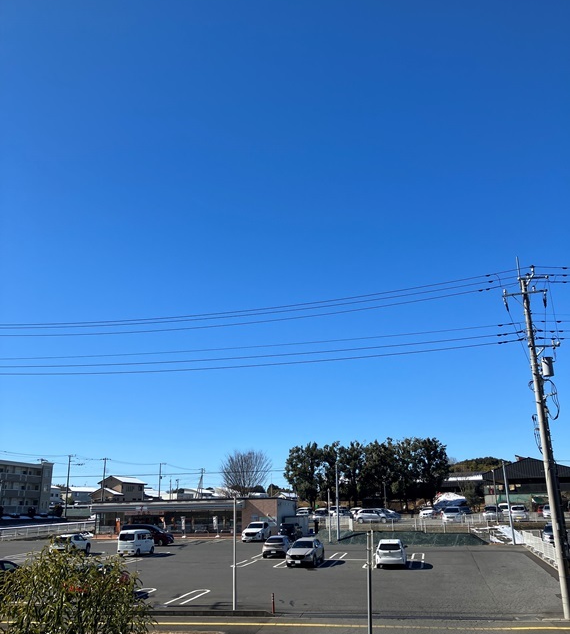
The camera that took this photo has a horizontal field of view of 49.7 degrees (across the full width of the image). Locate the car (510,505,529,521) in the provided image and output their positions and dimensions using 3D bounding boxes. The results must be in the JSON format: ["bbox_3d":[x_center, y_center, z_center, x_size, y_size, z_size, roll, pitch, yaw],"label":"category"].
[{"bbox_3d":[26.493,22.079,69.300,1.500,1.660,3.400,-8,-17,24],"label":"car"}]

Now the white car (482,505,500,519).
[{"bbox_3d":[23.459,22.392,70.000,1.700,1.560,4.100,-8,-17,23],"label":"white car"}]

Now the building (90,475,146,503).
[{"bbox_3d":[-40.508,43.502,150.000,9.500,8.400,11.000,-5,-16,14],"label":"building"}]

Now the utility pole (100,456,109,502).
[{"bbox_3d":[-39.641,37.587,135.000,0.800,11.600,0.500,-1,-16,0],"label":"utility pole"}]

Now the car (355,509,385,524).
[{"bbox_3d":[9.673,22.245,68.500,4.100,1.530,1.700,-5,-16,13],"label":"car"}]

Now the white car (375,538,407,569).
[{"bbox_3d":[6.727,14.592,38.051,1.730,1.560,4.450,-5,-16,13],"label":"white car"}]

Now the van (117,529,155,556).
[{"bbox_3d":[-11.602,17.704,48.348,1.475,1.900,3.400,-5,-16,13],"label":"van"}]

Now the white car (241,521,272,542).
[{"bbox_3d":[-2.593,20.700,59.378,1.860,1.690,4.600,-5,-16,14],"label":"white car"}]

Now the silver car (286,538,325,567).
[{"bbox_3d":[1.330,15.027,39.387,1.810,1.550,4.420,-5,-16,13],"label":"silver car"}]

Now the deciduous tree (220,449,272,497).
[{"bbox_3d":[-6.138,26.860,98.000,8.000,10.800,8.000,-1,-16,0],"label":"deciduous tree"}]

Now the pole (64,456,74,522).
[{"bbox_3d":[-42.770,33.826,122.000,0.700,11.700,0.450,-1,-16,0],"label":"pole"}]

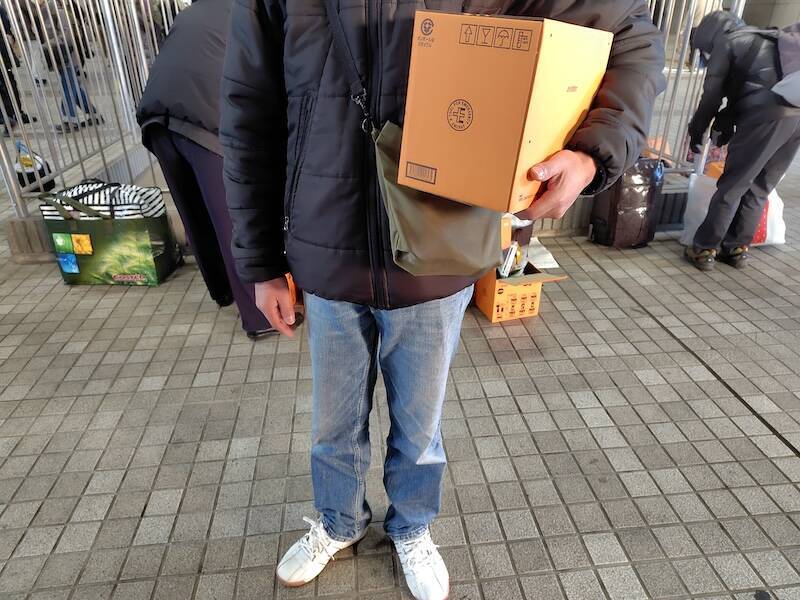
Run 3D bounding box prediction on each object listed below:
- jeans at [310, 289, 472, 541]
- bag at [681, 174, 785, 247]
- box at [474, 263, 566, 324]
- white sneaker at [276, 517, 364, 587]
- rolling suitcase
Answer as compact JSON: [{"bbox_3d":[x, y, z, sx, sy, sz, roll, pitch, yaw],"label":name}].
[{"bbox_3d":[-0.033,0.225,1.247,0.370,0.880,0.260,2,29,4],"label":"jeans"},{"bbox_3d":[1.994,-0.550,3.178,0.540,0.400,0.280,-2,29,-2],"label":"bag"},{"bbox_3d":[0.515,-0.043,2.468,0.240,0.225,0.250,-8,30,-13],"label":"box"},{"bbox_3d":[-0.198,0.611,1.404,0.105,0.115,0.280,24,37,37],"label":"white sneaker"},{"bbox_3d":[1.354,-0.556,3.119,0.360,0.480,0.230,-1,29,0],"label":"rolling suitcase"}]

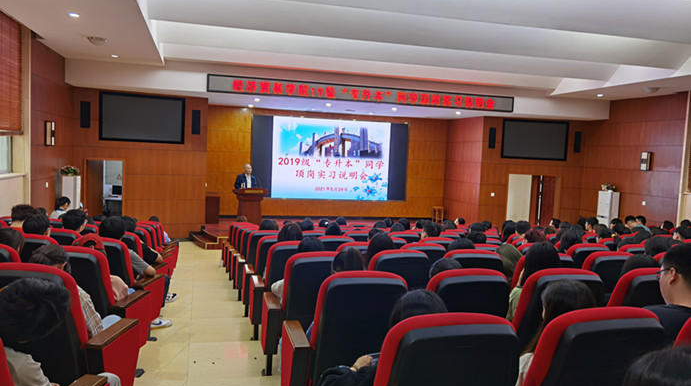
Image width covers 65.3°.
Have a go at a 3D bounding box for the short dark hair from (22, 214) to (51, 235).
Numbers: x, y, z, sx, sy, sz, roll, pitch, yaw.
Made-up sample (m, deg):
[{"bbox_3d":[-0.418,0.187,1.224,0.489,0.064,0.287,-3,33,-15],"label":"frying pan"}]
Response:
[{"bbox_3d":[-2.783,0.293,4.857,0.200,0.200,0.200,3,4,5],"label":"short dark hair"}]

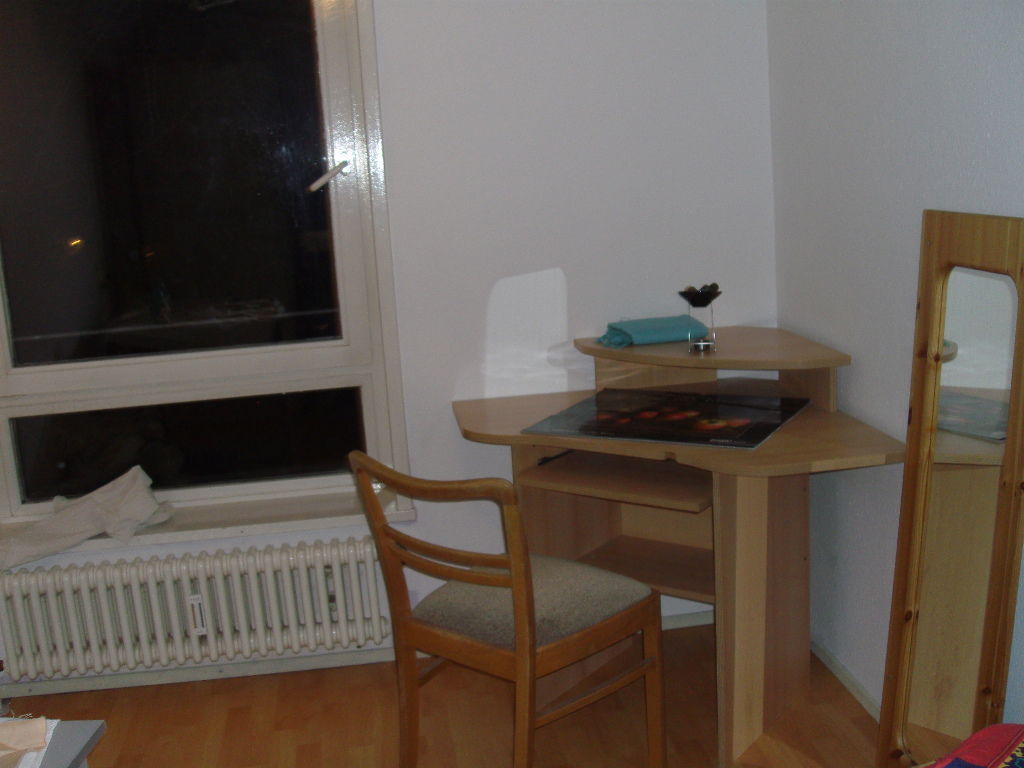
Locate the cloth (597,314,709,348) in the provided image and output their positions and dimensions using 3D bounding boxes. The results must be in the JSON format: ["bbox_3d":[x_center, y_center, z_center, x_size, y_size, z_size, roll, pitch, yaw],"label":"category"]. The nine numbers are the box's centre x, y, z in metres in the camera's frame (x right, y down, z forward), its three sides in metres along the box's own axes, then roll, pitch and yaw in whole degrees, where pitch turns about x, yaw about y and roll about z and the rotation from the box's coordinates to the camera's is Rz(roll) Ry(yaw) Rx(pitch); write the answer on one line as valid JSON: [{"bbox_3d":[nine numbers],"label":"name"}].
[{"bbox_3d":[0.383,-0.139,2.985,0.285,0.050,0.145,-5,11,-6],"label":"cloth"}]

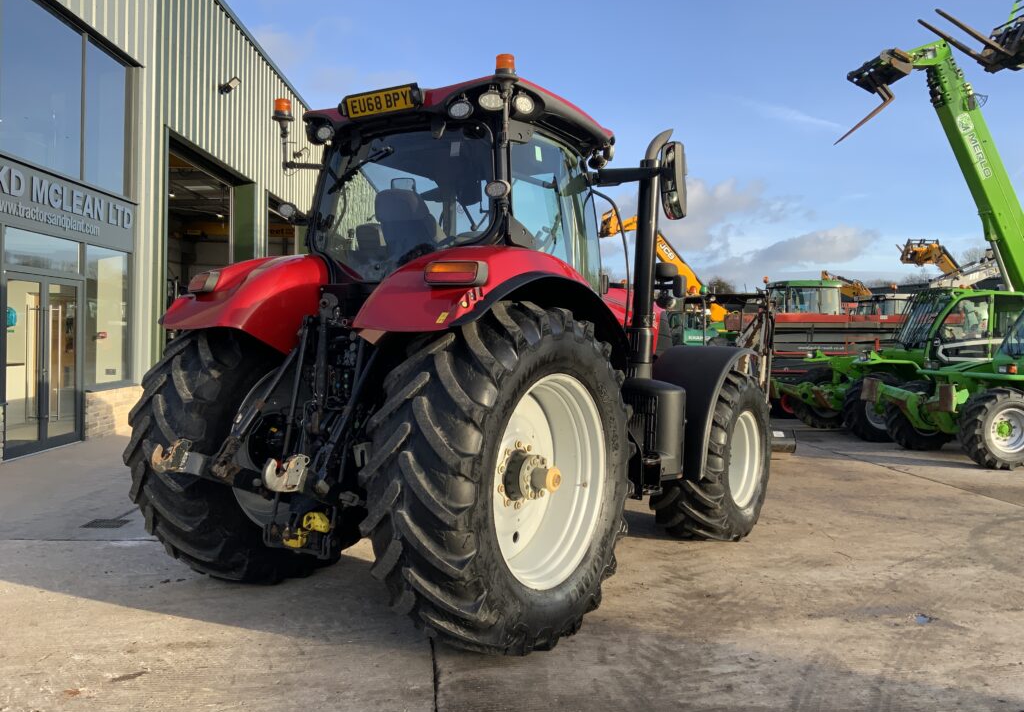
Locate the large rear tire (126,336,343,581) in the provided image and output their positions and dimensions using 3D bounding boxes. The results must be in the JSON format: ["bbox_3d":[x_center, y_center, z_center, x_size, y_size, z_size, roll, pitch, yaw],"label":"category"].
[{"bbox_3d":[-1.542,0.550,5.722,0.620,1.830,1.880,2,2,35],"label":"large rear tire"}]

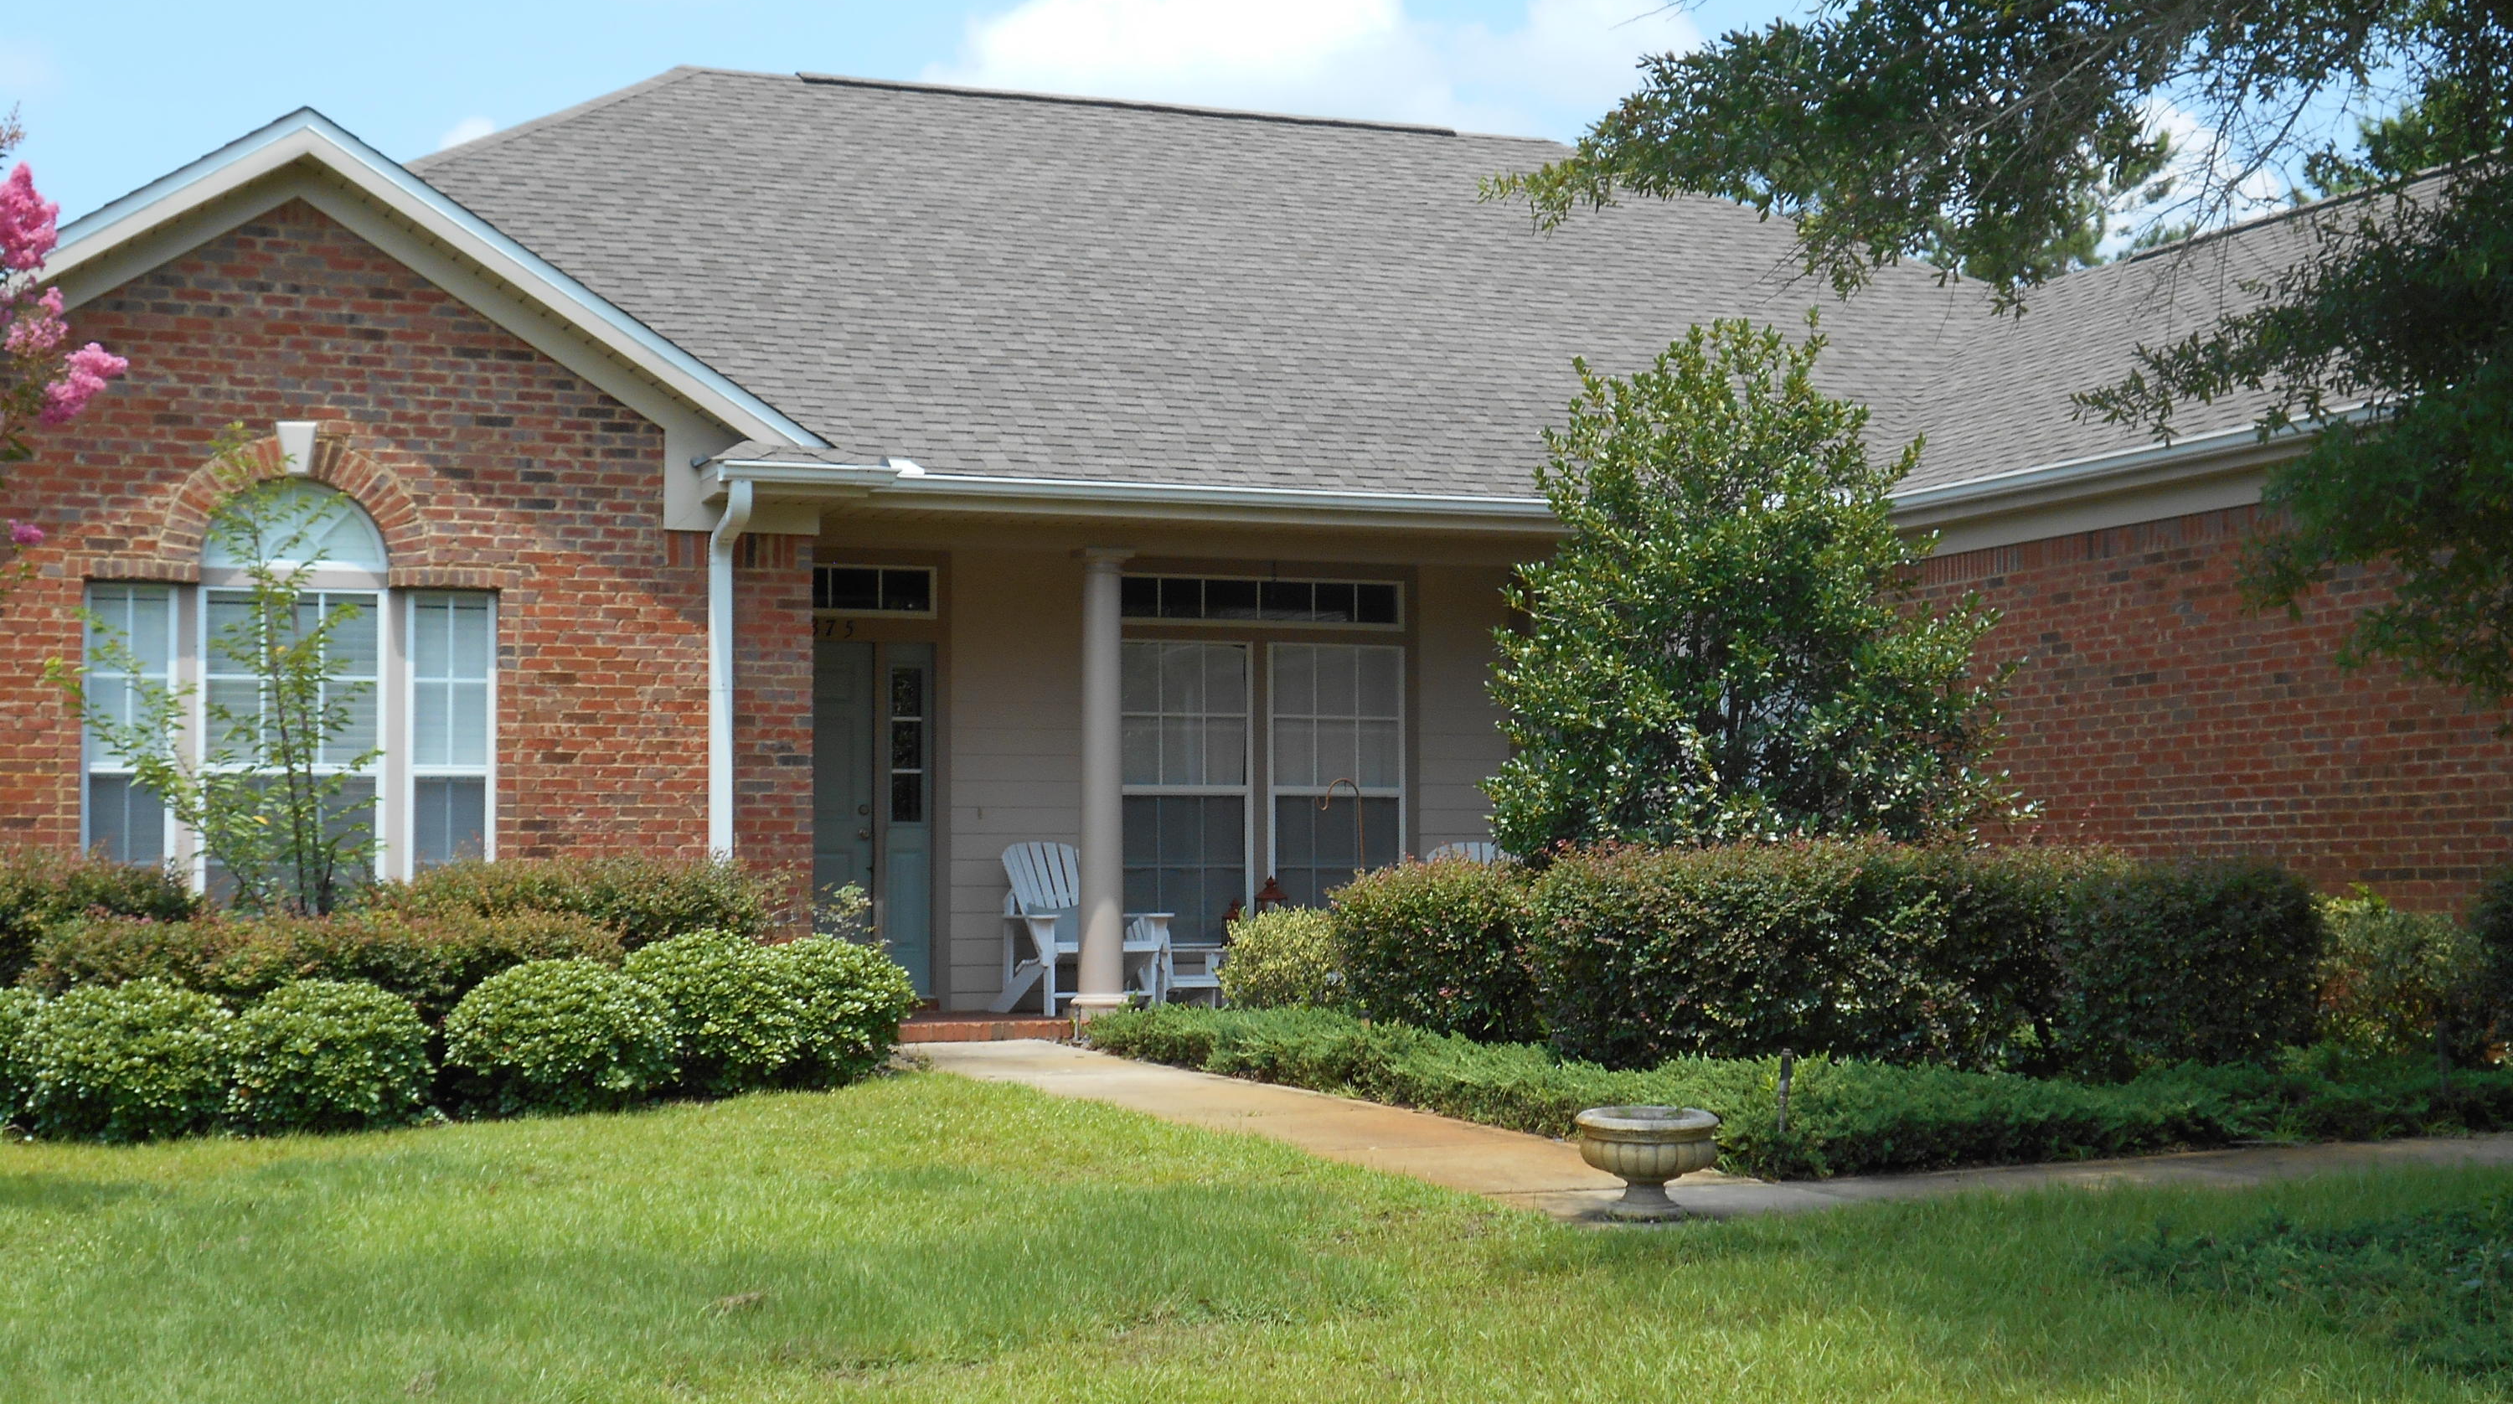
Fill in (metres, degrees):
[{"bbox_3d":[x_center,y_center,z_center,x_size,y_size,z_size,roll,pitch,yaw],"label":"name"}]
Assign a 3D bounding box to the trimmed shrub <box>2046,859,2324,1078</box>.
[{"bbox_3d":[3.685,1.121,14.100,1.030,1.020,1.000,1,-3,-22],"label":"trimmed shrub"}]

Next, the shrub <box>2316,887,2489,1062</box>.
[{"bbox_3d":[4.887,1.244,15.200,0.850,0.900,0.800,1,-3,-22],"label":"shrub"}]

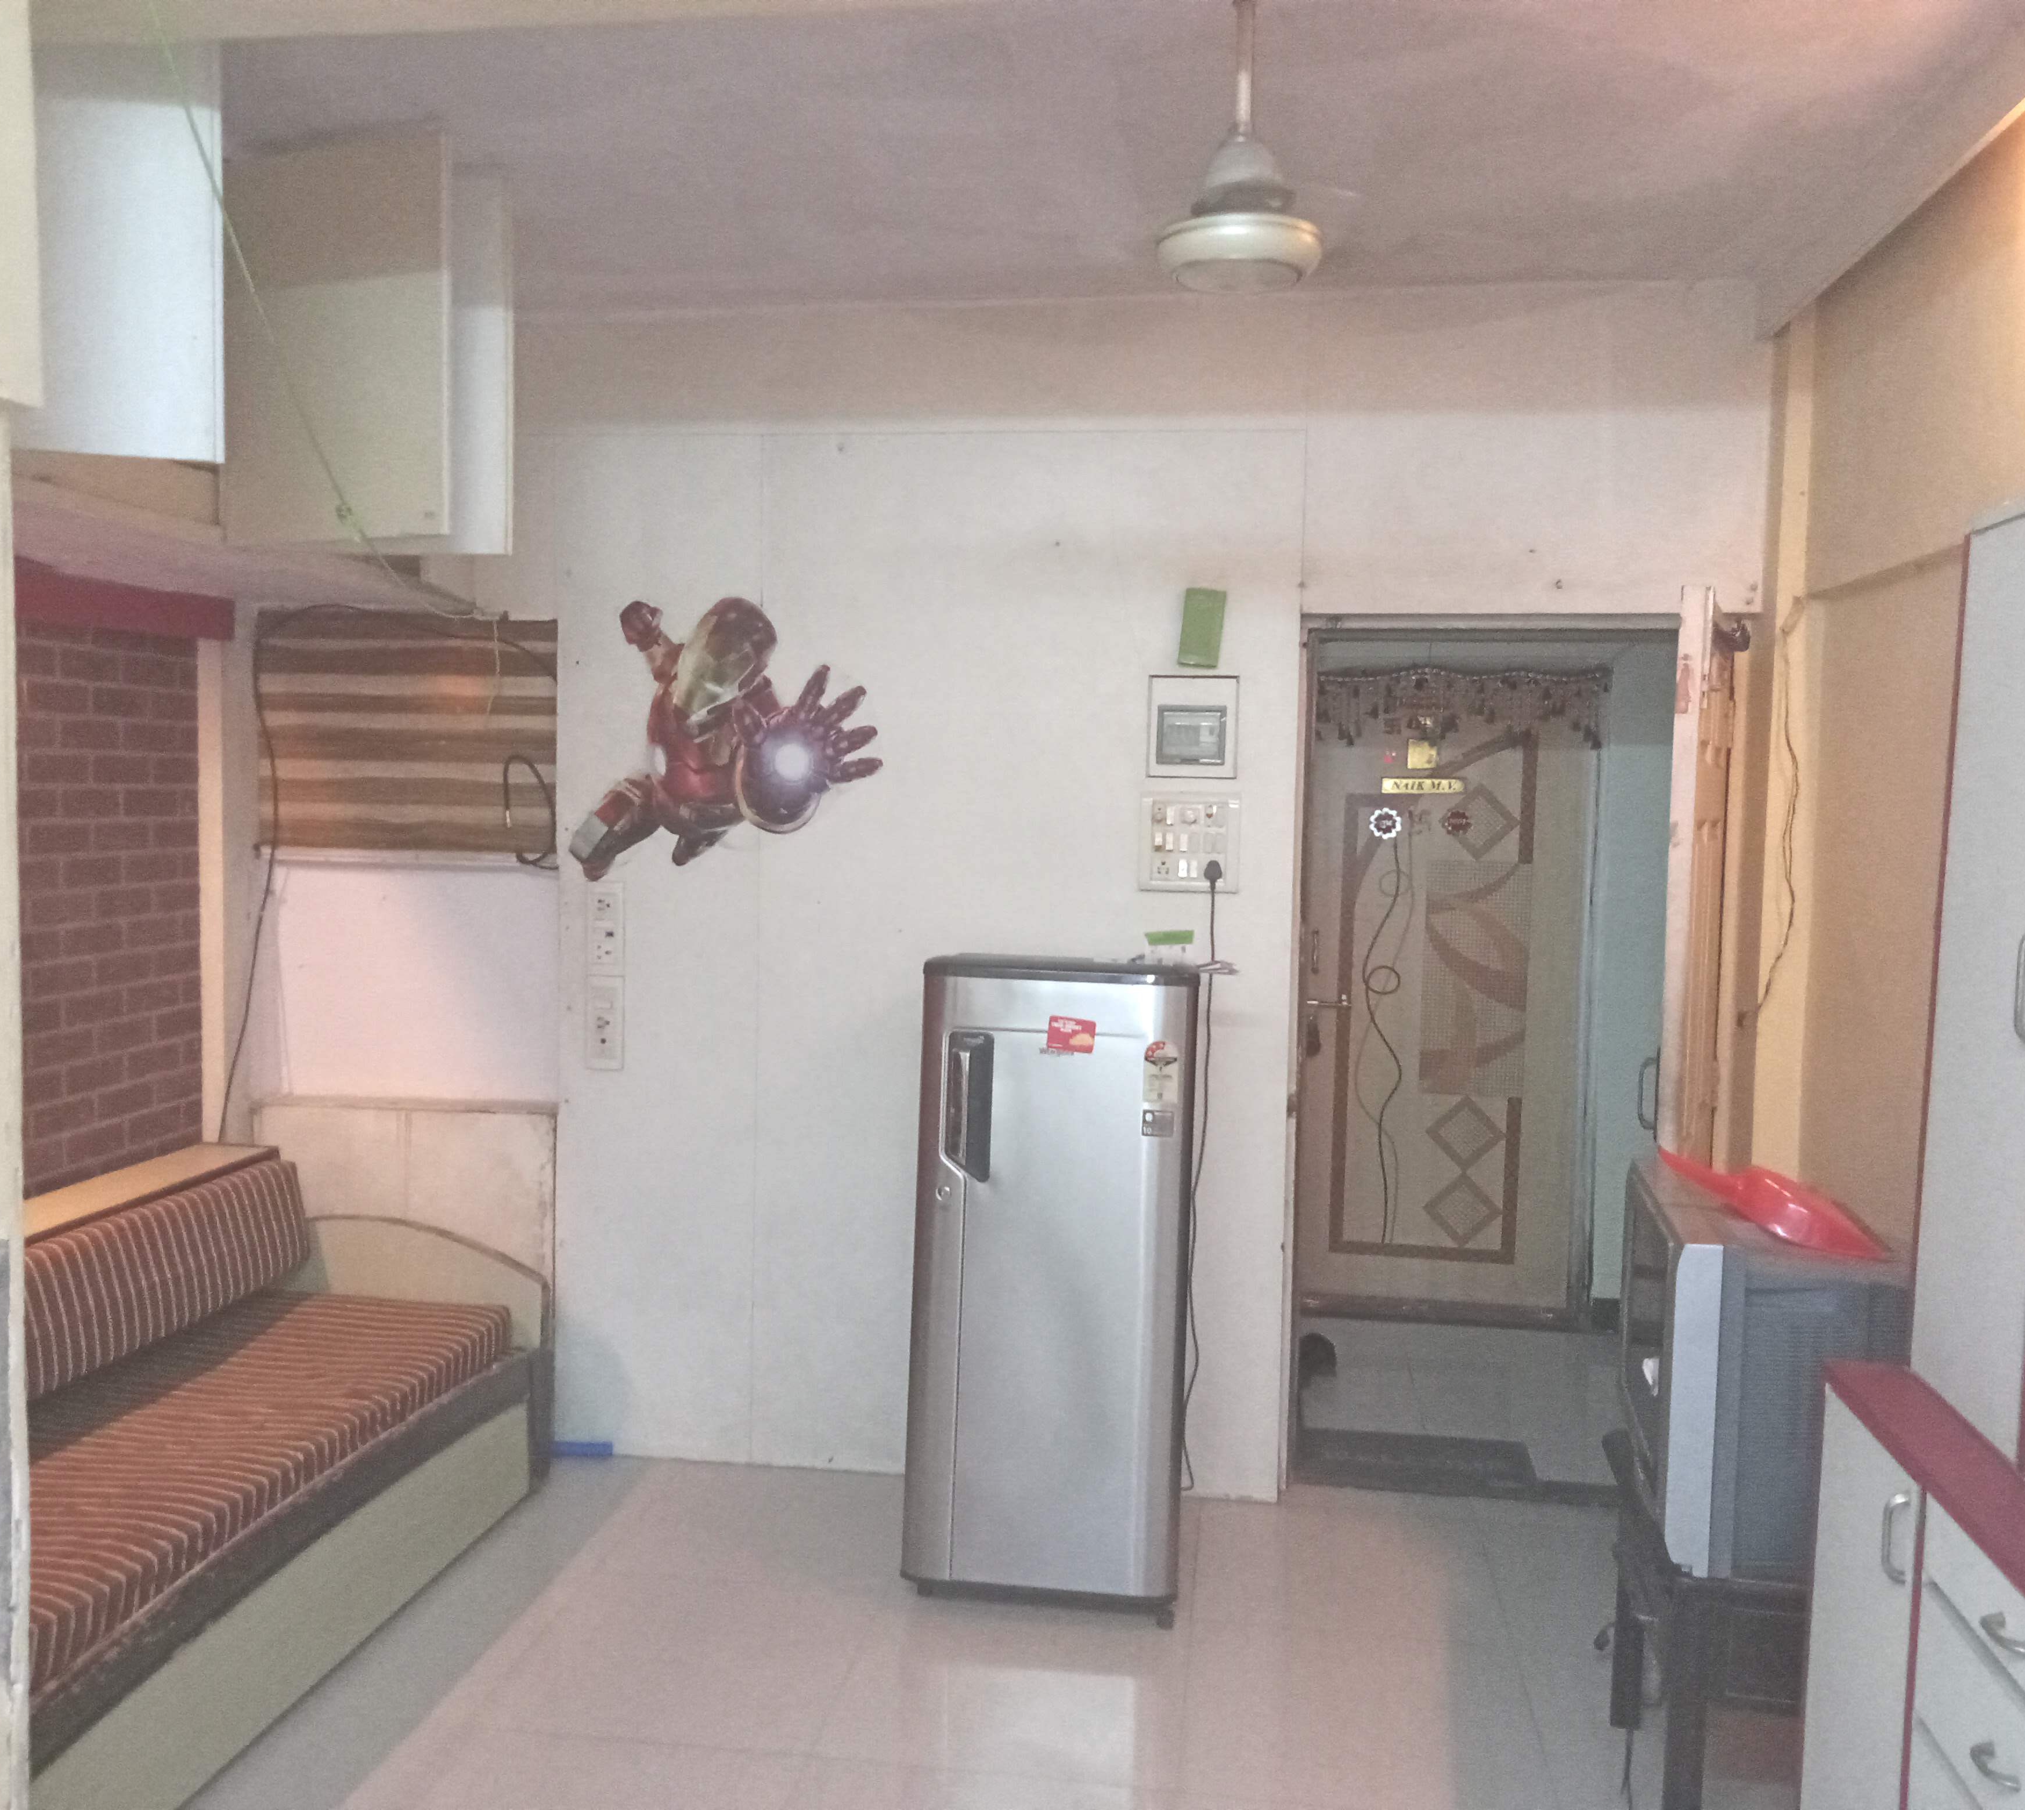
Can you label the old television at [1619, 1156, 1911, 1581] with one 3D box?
[{"bbox_3d":[1.220,0.699,2.985,0.480,0.468,0.602,2,4,11],"label":"old television"}]

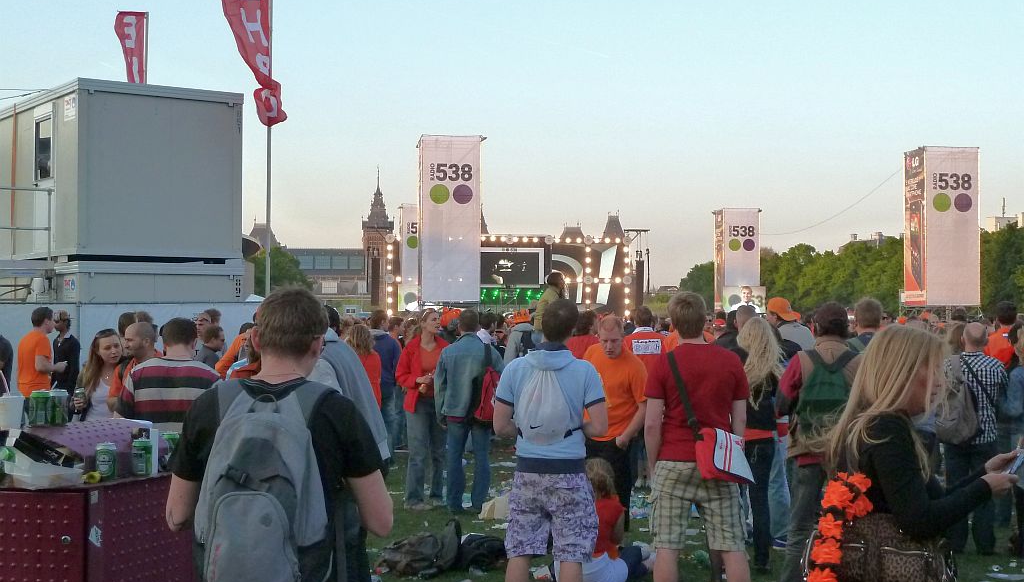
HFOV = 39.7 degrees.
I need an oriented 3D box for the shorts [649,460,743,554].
[{"bbox_3d":[0.963,1.108,7.370,0.480,0.490,0.320,0,-1,3],"label":"shorts"}]

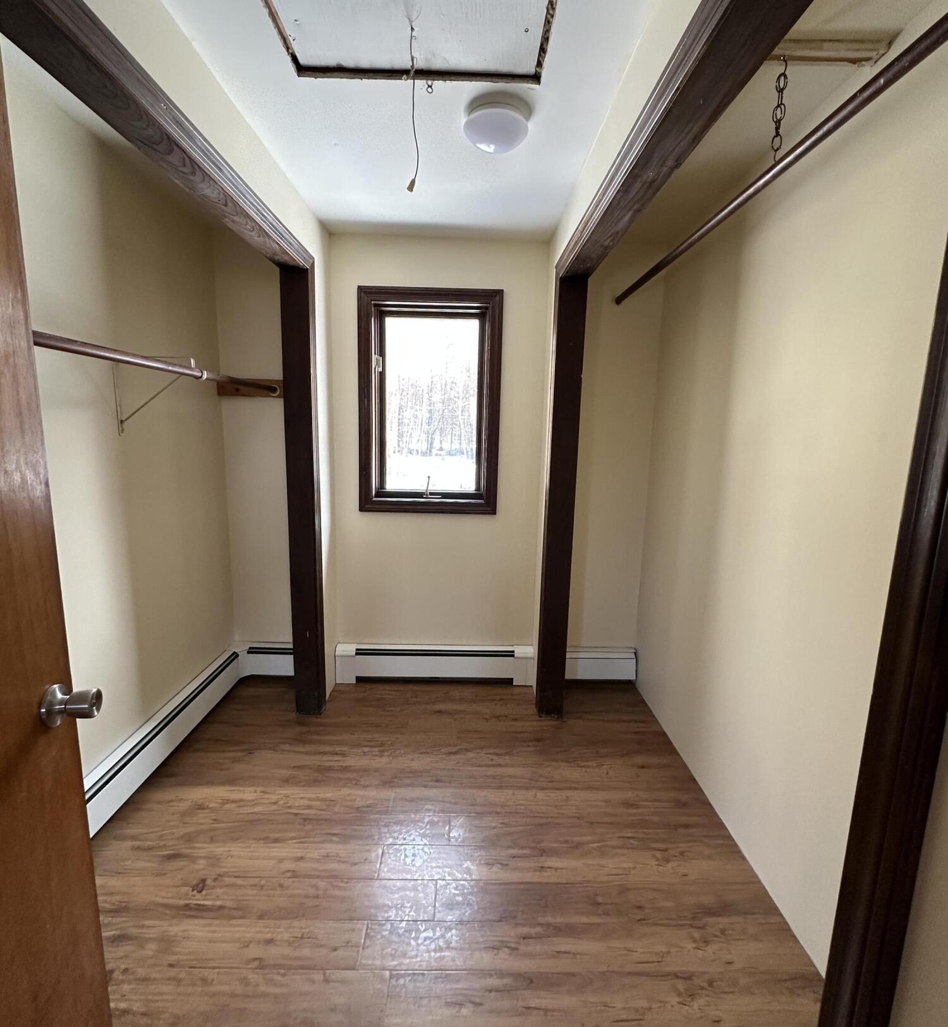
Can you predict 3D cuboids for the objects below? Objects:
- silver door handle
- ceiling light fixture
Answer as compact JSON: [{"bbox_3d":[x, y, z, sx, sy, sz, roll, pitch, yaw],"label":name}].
[{"bbox_3d":[-0.672,0.321,0.863,0.063,0.067,0.067,-1,10,-11],"label":"silver door handle"},{"bbox_3d":[0.067,-1.145,1.552,0.197,0.083,0.197,1,9,-1],"label":"ceiling light fixture"}]

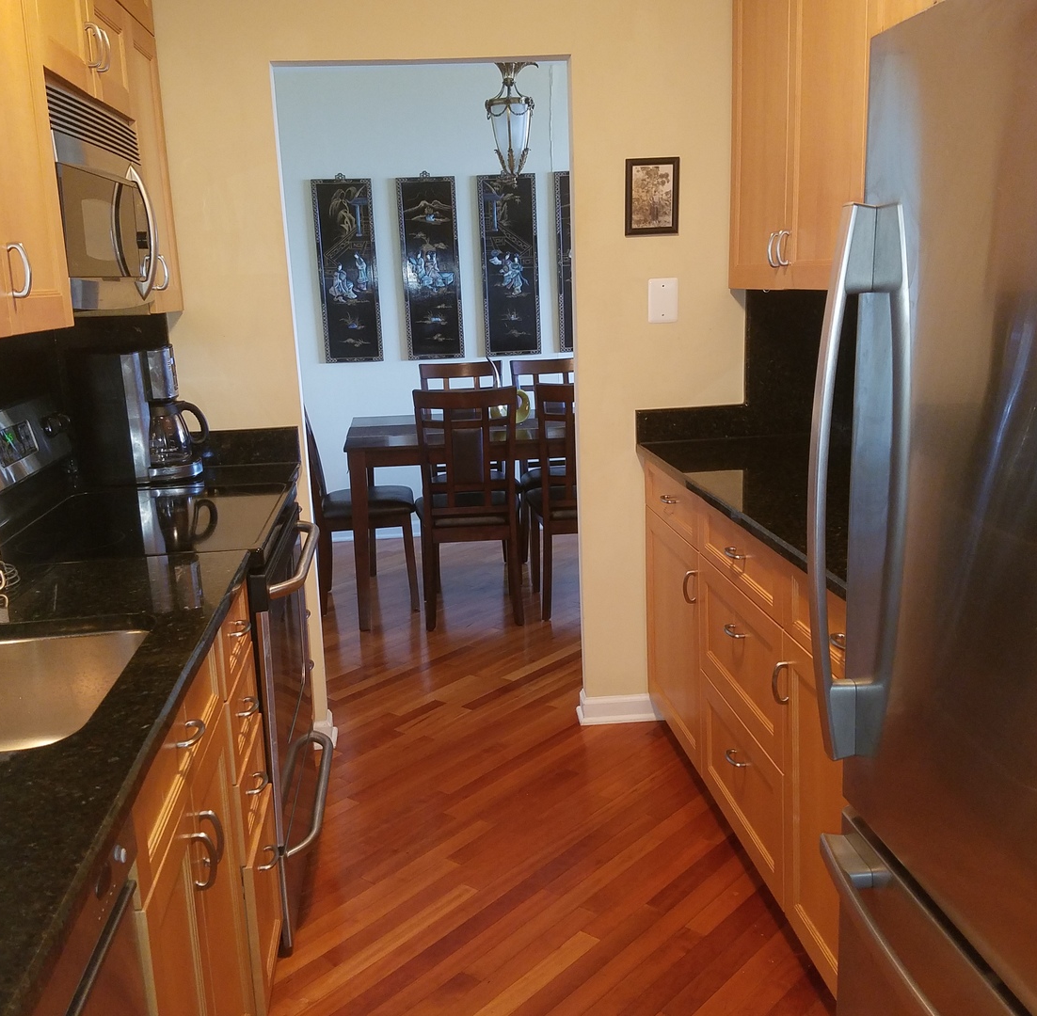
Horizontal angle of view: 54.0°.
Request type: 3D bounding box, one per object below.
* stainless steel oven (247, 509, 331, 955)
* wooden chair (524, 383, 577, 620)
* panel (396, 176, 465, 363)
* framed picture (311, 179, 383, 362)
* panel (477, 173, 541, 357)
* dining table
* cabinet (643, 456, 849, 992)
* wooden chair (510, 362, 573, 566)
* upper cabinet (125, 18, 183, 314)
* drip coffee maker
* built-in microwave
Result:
[{"bbox_3d":[-0.849,0.473,2.542,0.687,0.923,0.747,-3,13,-6],"label":"stainless steel oven"},{"bbox_3d":[0.263,-0.062,4.359,0.450,0.995,0.500,-4,13,-6],"label":"wooden chair"},{"bbox_3d":[-0.464,-1.277,5.437,0.305,0.950,0.022,-4,13,-6],"label":"panel"},{"bbox_3d":[-0.898,-1.252,5.390,0.305,0.950,0.022,-4,13,-6],"label":"framed picture"},{"bbox_3d":[-0.037,-1.307,5.501,0.310,0.958,0.020,-3,13,-6],"label":"panel"},{"bbox_3d":[0.003,0.004,4.669,1.490,0.782,0.880,-3,13,-6],"label":"dining table"},{"bbox_3d":[0.802,0.422,2.386,0.600,0.866,1.740,-4,13,-6],"label":"cabinet"},{"bbox_3d":[0.205,-0.193,4.952,0.450,0.995,0.500,-4,13,-6],"label":"wooden chair"},{"bbox_3d":[-1.131,-0.885,2.690,0.343,0.734,0.318,-3,13,-6],"label":"upper cabinet"},{"bbox_3d":[-1.052,-0.271,2.905,0.338,0.373,0.172,-3,13,-6],"label":"drip coffee maker"},{"bbox_3d":[-1.053,-0.646,2.238,0.384,0.429,0.722,-3,13,-6],"label":"built-in microwave"}]

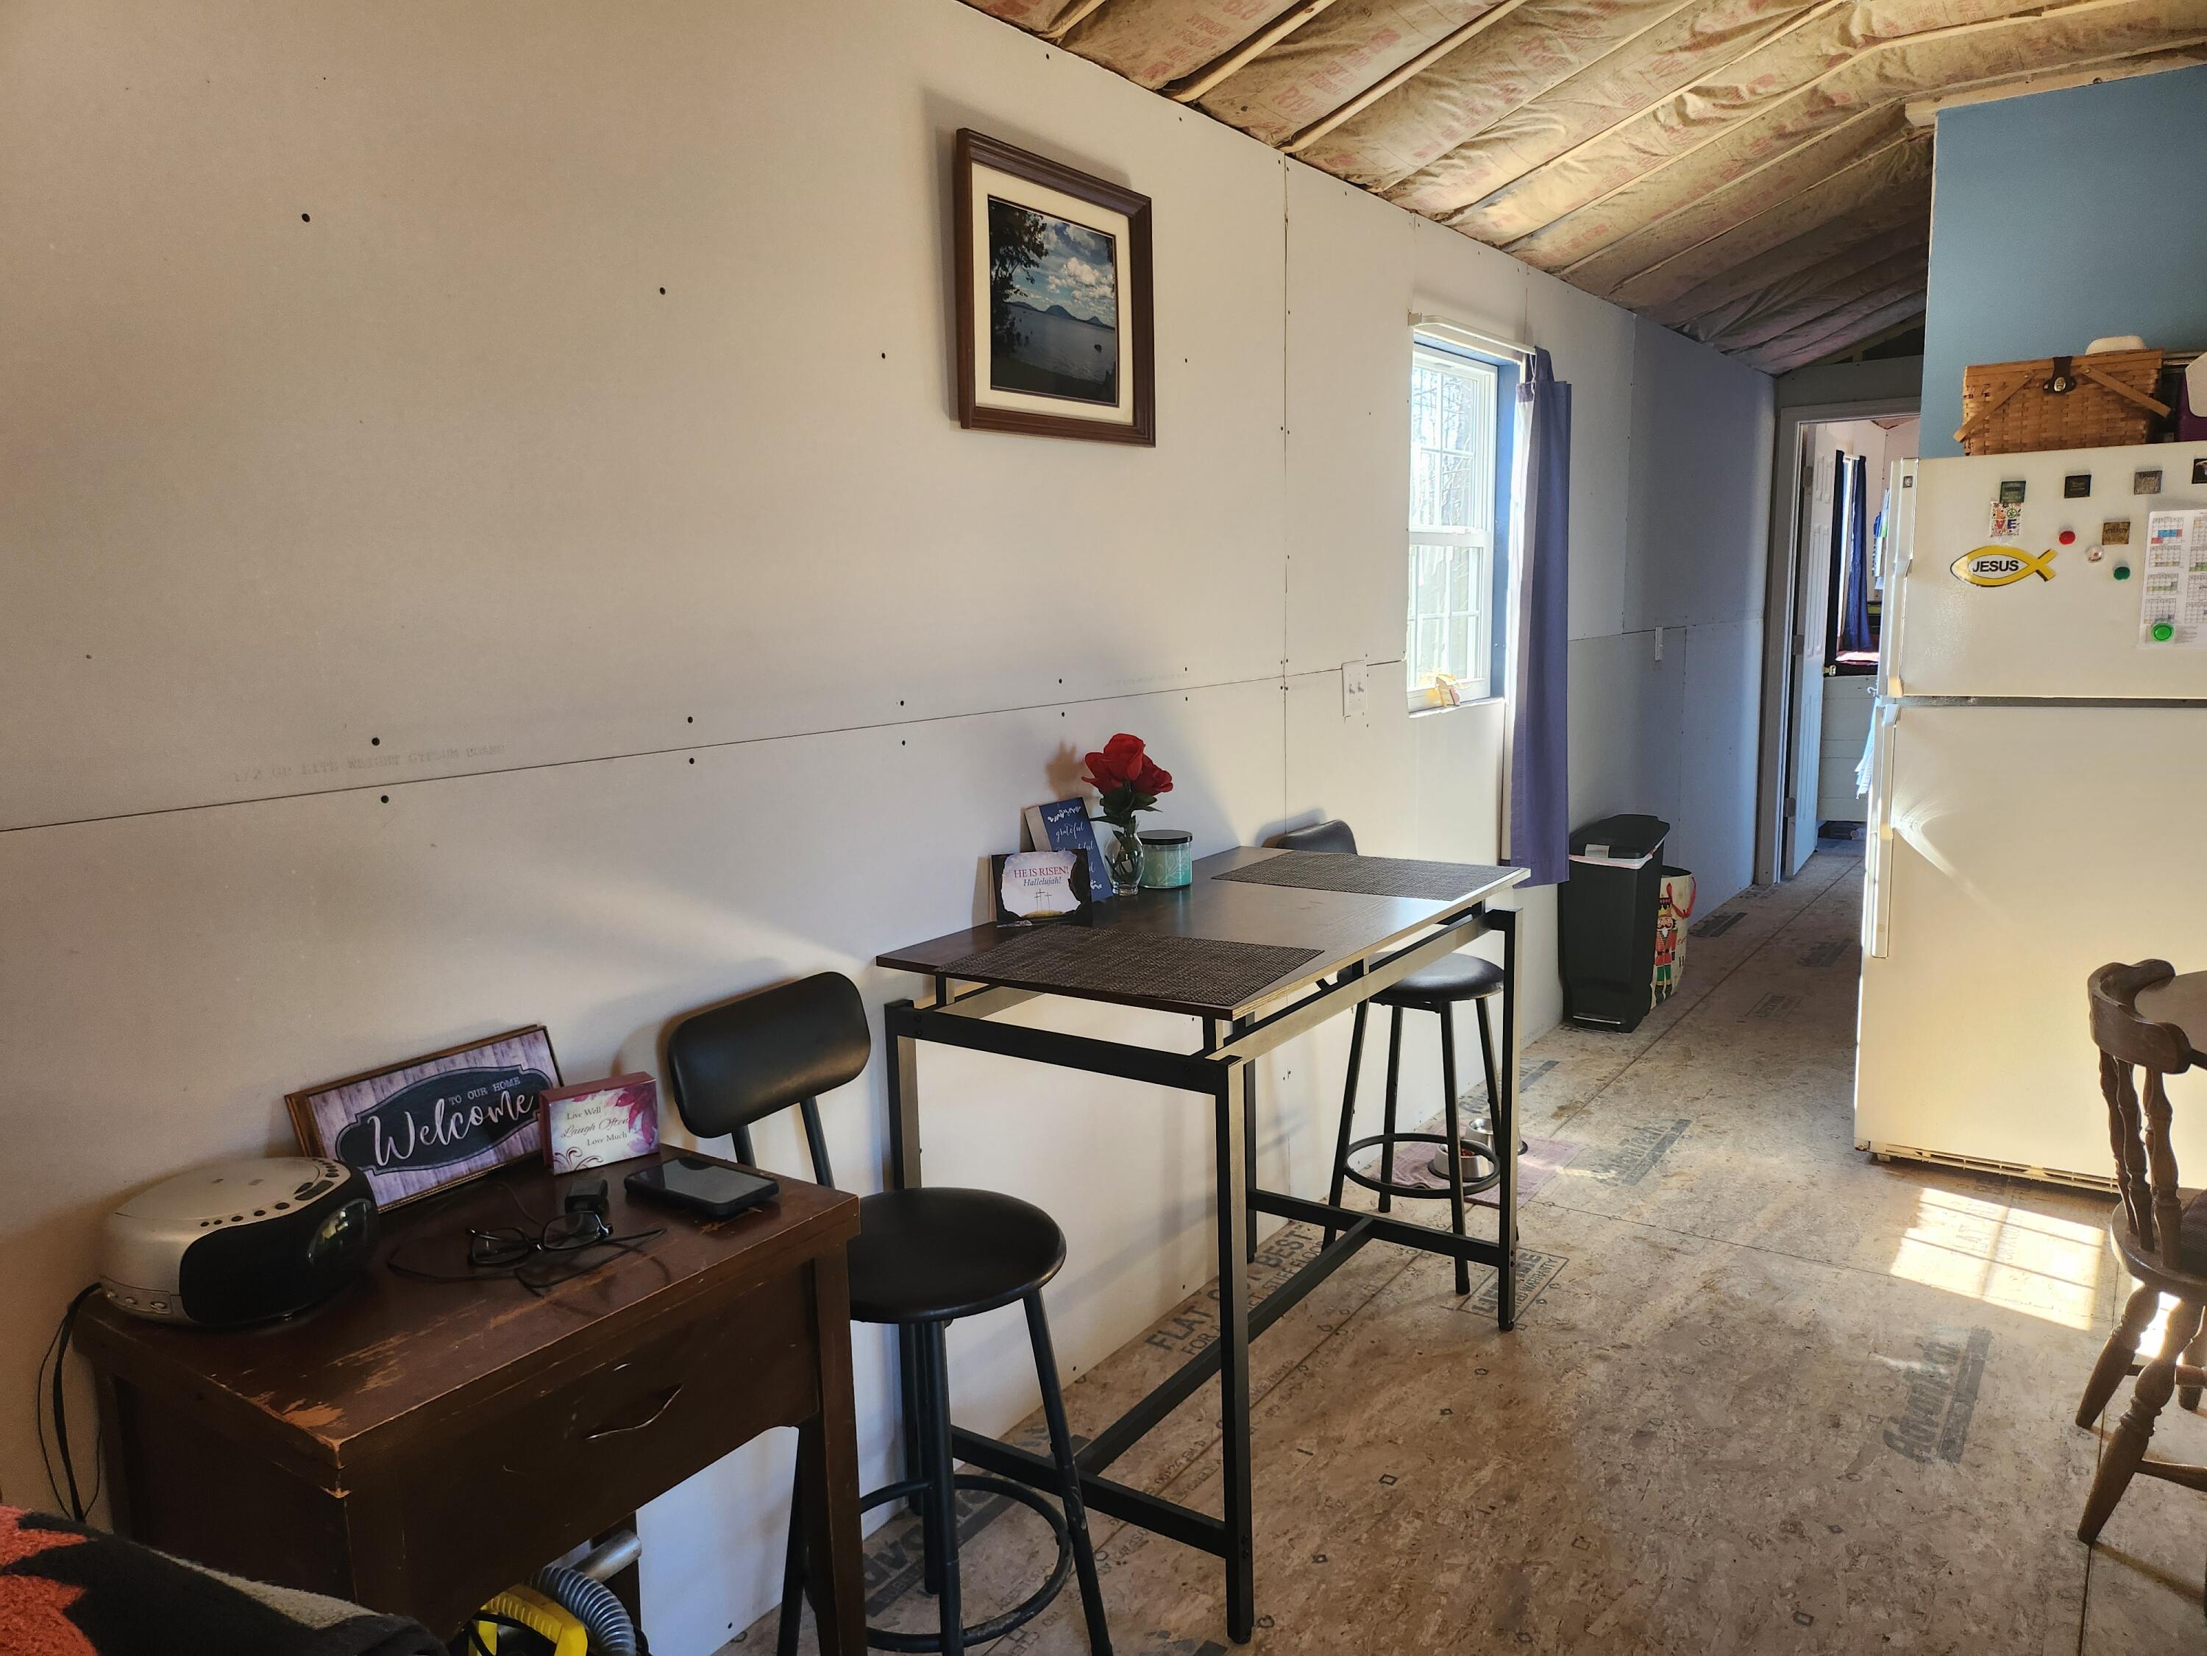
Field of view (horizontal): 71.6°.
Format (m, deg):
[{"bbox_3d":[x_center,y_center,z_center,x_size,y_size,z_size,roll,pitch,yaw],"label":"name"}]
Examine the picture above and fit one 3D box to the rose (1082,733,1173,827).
[{"bbox_3d":[0.042,-0.083,2.675,0.140,0.165,0.140,-1,9,0],"label":"rose"}]

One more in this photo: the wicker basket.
[{"bbox_3d":[2.166,-0.940,3.453,0.390,0.210,0.280,4,10,31],"label":"wicker basket"}]

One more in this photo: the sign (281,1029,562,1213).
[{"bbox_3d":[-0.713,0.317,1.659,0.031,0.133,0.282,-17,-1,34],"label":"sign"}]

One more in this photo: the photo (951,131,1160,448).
[{"bbox_3d":[-0.062,-0.858,2.518,0.025,0.432,0.506,5,11,35],"label":"photo"}]

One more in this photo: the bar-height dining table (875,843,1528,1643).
[{"bbox_3d":[0.239,0.577,2.607,0.600,0.897,1.100,5,11,35],"label":"bar-height dining table"}]

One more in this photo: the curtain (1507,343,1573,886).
[{"bbox_3d":[1.201,-0.565,4.236,0.130,1.480,0.270,5,11,35],"label":"curtain"}]

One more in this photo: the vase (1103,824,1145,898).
[{"bbox_3d":[0.040,0.053,2.690,0.070,0.123,0.070,-1,9,0],"label":"vase"}]

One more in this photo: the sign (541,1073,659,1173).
[{"bbox_3d":[-0.555,0.325,1.688,0.113,0.084,0.039,-7,11,-34],"label":"sign"}]

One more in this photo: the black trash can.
[{"bbox_3d":[1.645,0.309,4.907,0.250,0.657,0.380,5,11,35],"label":"black trash can"}]

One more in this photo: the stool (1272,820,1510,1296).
[{"bbox_3d":[0.637,0.456,3.270,0.450,0.915,0.360,5,11,35],"label":"stool"}]

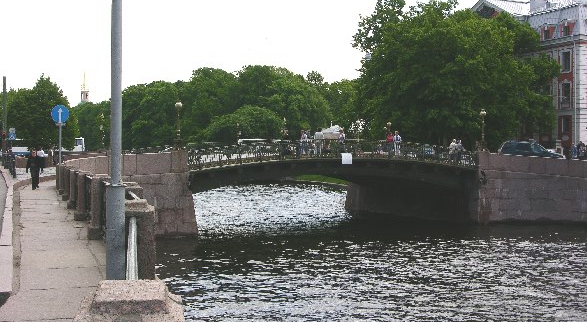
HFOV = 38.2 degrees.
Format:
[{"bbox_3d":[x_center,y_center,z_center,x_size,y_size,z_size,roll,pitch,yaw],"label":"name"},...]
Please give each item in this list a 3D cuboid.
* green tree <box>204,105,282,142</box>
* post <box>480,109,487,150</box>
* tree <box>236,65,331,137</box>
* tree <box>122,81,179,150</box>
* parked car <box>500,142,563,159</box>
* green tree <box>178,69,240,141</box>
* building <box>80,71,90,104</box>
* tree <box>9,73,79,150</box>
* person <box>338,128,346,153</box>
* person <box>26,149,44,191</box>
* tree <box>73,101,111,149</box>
[{"bbox_3d":[-6.193,-3.426,105.000,9.660,6.900,9.500,0,1,0],"label":"green tree"},{"bbox_3d":[13.712,-2.191,61.500,0.600,3.000,0.600,0,1,-17],"label":"post"},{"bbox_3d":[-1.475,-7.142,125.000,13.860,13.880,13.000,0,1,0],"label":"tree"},{"bbox_3d":[-19.400,-5.387,115.000,7.600,10.800,8.000,0,1,0],"label":"tree"},{"bbox_3d":[18.390,-0.580,65.500,4.700,1.620,1.820,4,-1,-20],"label":"parked car"},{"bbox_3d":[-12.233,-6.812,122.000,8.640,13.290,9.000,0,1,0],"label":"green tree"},{"bbox_3d":[-110.416,-27.339,450.000,6.000,42.000,6.000,0,1,-9],"label":"building"},{"bbox_3d":[-25.168,-4.163,85.000,7.220,9.220,7.000,0,1,0],"label":"tree"},{"bbox_3d":[3.353,-1.348,58.000,0.380,1.740,0.500,-1,1,-45],"label":"person"},{"bbox_3d":[-11.361,0.396,37.300,0.620,1.760,0.400,0,1,-11],"label":"person"},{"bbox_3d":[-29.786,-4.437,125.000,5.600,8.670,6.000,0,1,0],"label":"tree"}]

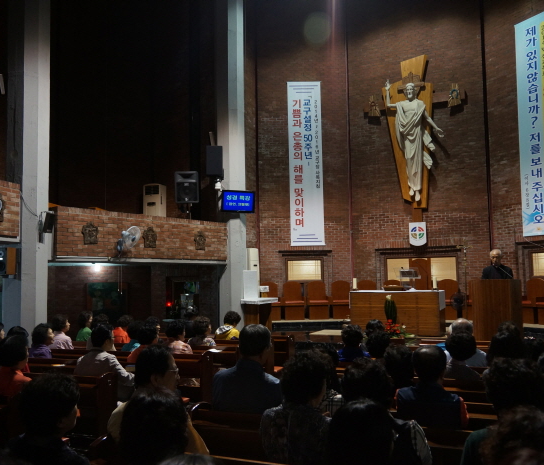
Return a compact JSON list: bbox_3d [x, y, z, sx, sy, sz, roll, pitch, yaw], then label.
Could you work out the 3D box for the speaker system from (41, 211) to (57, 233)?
[{"bbox_3d":[-3.547,-0.159,8.650,0.160,0.330,0.170,14,3,27],"label":"speaker system"}]

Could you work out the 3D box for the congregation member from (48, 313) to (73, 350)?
[{"bbox_3d":[-2.323,1.550,6.335,0.460,1.200,0.750,-3,-5,27],"label":"congregation member"}]

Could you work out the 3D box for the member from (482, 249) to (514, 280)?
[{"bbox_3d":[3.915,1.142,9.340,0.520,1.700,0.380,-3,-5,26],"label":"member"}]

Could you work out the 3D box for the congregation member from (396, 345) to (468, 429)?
[{"bbox_3d":[1.020,1.296,3.380,0.480,1.240,0.660,-2,-4,21],"label":"congregation member"}]

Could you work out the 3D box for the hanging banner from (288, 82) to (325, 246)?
[{"bbox_3d":[0.899,-1.844,14.609,0.900,4.417,0.040,-1,-4,-5],"label":"hanging banner"}]

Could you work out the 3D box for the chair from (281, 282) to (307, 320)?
[{"bbox_3d":[0.554,1.752,14.000,0.580,0.980,0.600,-1,-4,-6],"label":"chair"}]

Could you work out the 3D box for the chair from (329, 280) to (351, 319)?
[{"bbox_3d":[1.810,1.698,13.900,0.560,0.930,0.560,-1,-4,-2],"label":"chair"}]

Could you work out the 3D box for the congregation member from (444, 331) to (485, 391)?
[{"bbox_3d":[1.450,1.340,4.152,0.480,1.200,0.750,-2,-4,11],"label":"congregation member"}]

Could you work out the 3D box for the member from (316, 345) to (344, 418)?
[{"bbox_3d":[0.400,1.353,3.620,0.460,1.220,0.650,-2,-4,20],"label":"member"}]

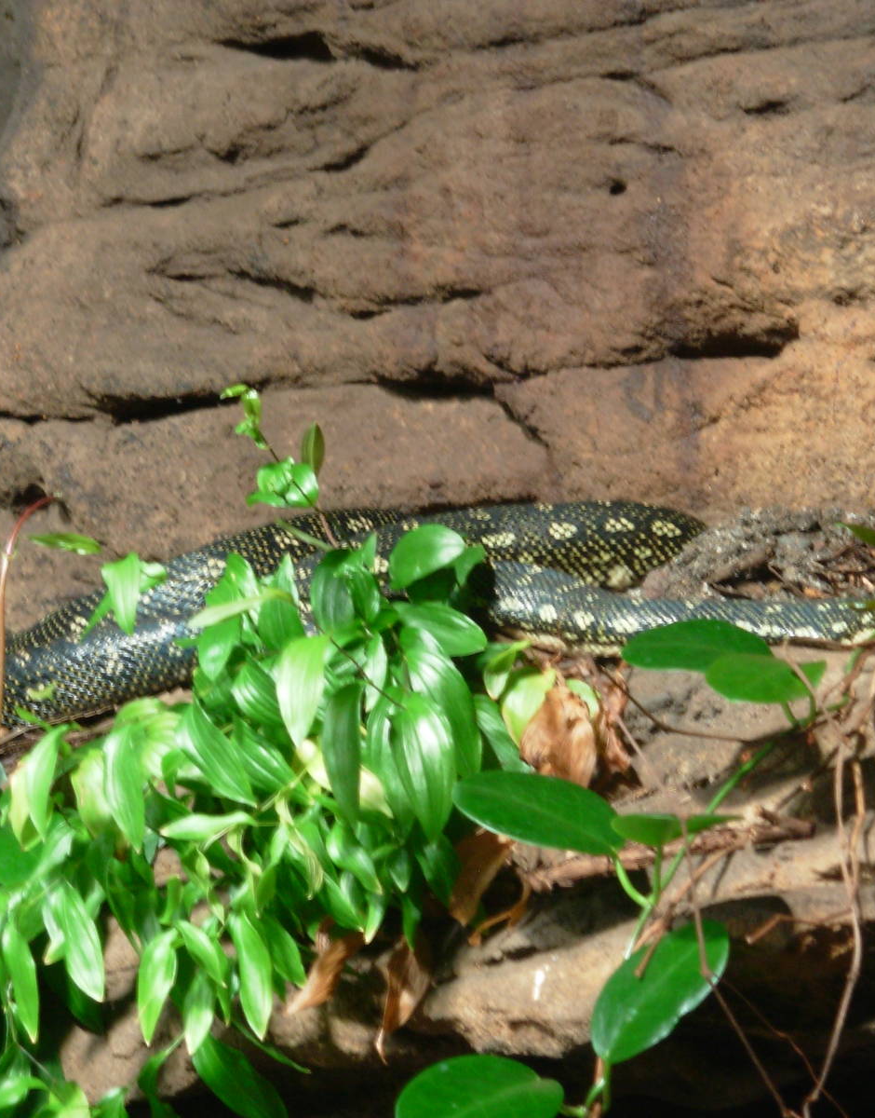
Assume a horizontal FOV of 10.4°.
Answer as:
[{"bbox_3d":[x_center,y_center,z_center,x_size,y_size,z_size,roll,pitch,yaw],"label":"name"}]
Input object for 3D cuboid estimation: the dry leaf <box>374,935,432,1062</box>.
[{"bbox_3d":[-0.019,0.249,2.730,0.029,0.071,0.024,5,7,0],"label":"dry leaf"}]

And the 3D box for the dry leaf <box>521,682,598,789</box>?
[{"bbox_3d":[0.071,0.103,2.800,0.044,0.064,0.028,-4,6,0],"label":"dry leaf"}]

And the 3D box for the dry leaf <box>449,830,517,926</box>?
[{"bbox_3d":[0.026,0.182,2.760,0.028,0.062,0.024,24,6,0],"label":"dry leaf"}]

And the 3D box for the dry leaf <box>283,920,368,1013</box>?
[{"bbox_3d":[-0.064,0.231,2.730,0.027,0.064,0.024,37,6,0],"label":"dry leaf"}]

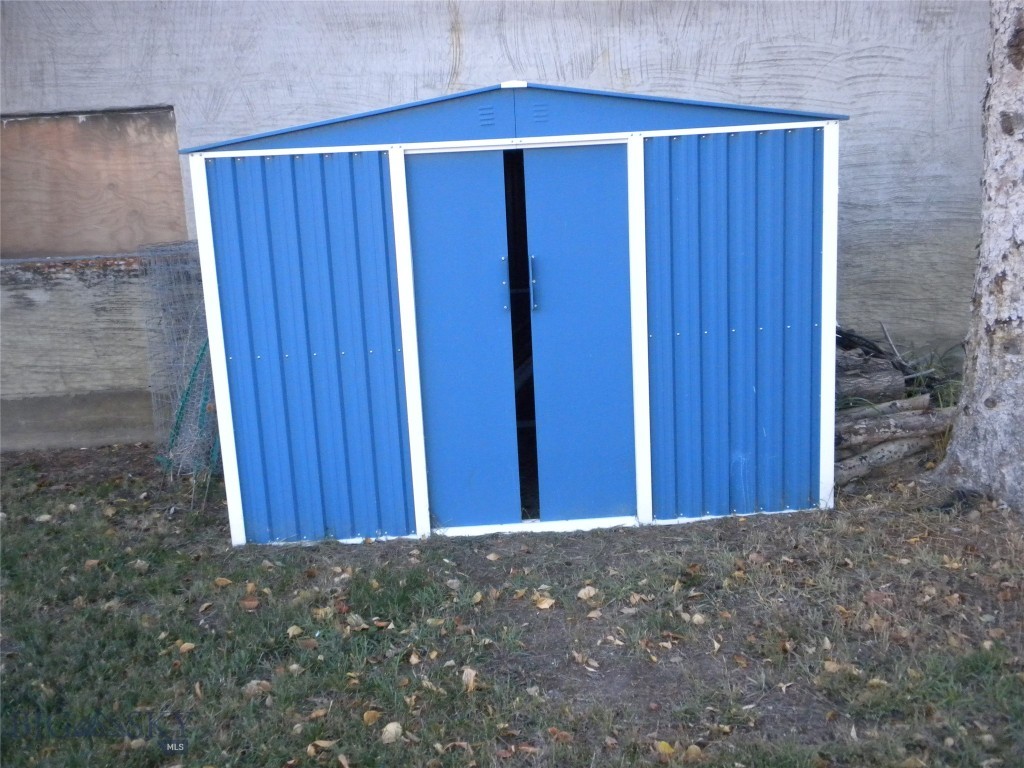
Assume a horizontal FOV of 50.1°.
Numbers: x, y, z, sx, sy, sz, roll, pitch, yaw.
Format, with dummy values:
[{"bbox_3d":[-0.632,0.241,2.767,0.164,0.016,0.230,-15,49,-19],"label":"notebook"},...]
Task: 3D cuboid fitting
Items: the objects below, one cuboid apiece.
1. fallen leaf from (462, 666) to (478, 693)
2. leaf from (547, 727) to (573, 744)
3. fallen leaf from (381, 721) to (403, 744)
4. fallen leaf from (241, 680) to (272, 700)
[{"bbox_3d":[-0.125,0.892,3.304,0.044,0.039,0.085,-3,12,0],"label":"fallen leaf"},{"bbox_3d":[0.129,0.958,2.983,0.067,0.021,0.050,-3,12,0],"label":"leaf"},{"bbox_3d":[-0.333,0.965,3.031,0.052,0.033,0.065,-3,12,0],"label":"fallen leaf"},{"bbox_3d":[-0.773,0.925,3.328,0.074,0.028,0.065,-3,12,0],"label":"fallen leaf"}]

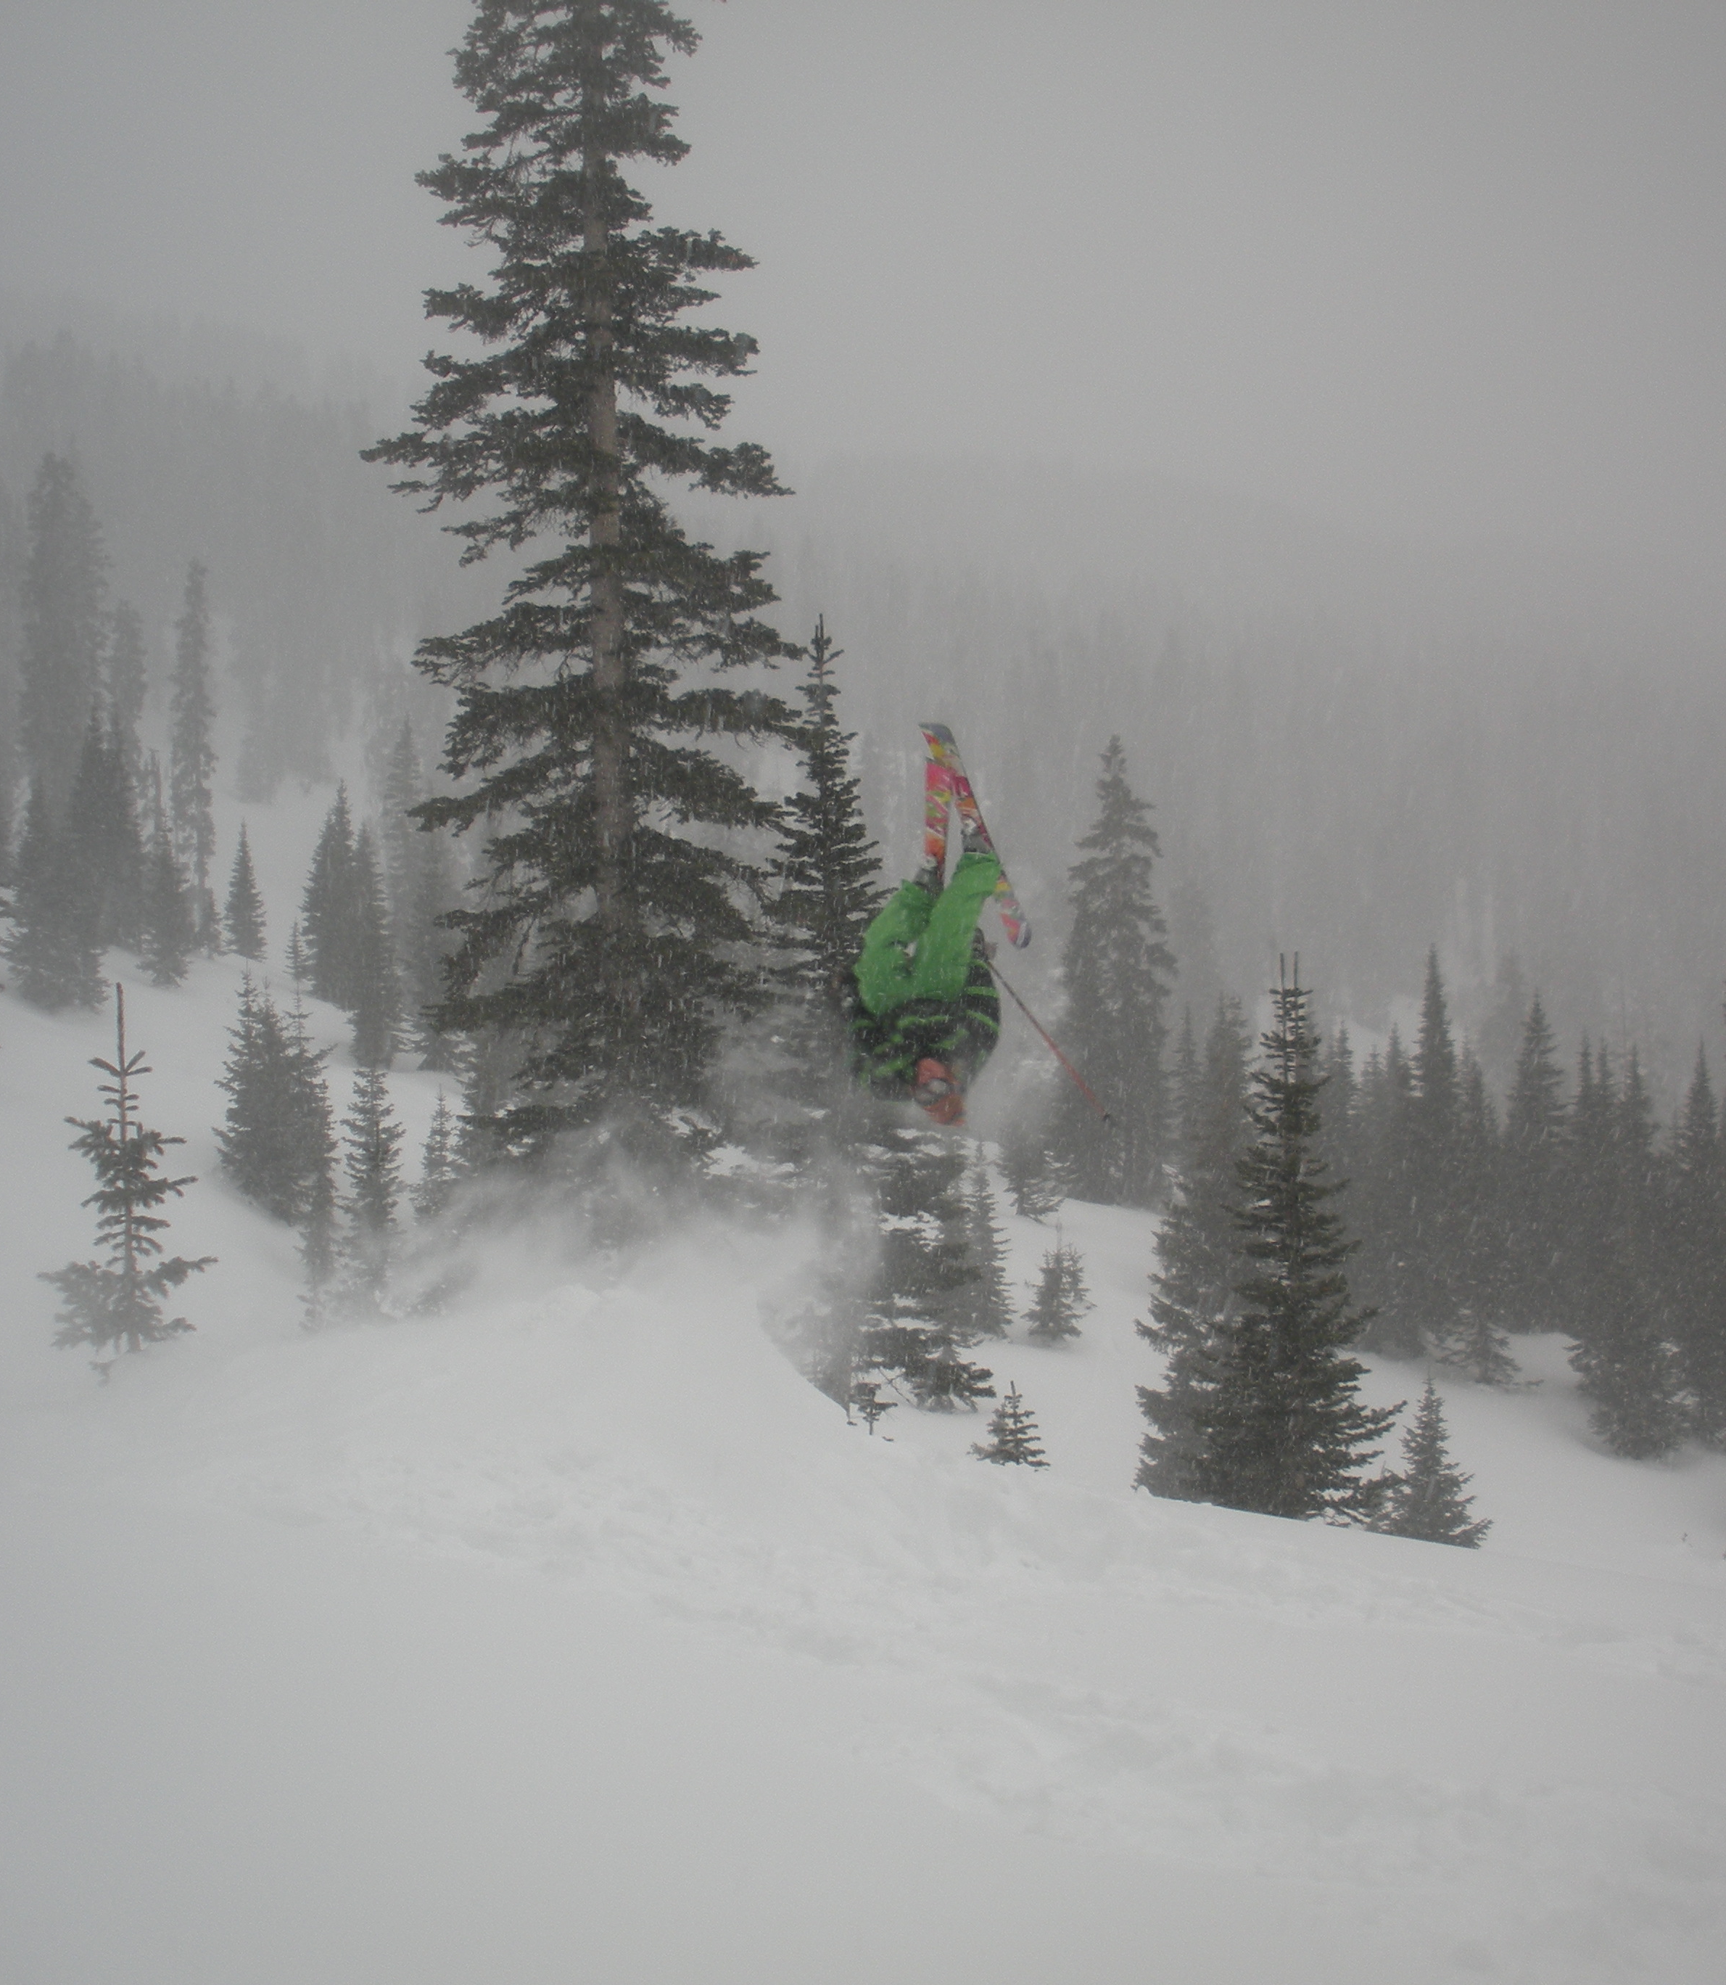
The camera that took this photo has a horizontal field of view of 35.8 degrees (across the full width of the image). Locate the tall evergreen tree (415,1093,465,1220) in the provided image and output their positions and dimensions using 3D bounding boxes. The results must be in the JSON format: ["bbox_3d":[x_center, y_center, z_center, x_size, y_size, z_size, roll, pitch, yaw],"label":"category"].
[{"bbox_3d":[-5.372,2.089,34.000,0.630,1.630,0.620,-1,-2,0],"label":"tall evergreen tree"}]

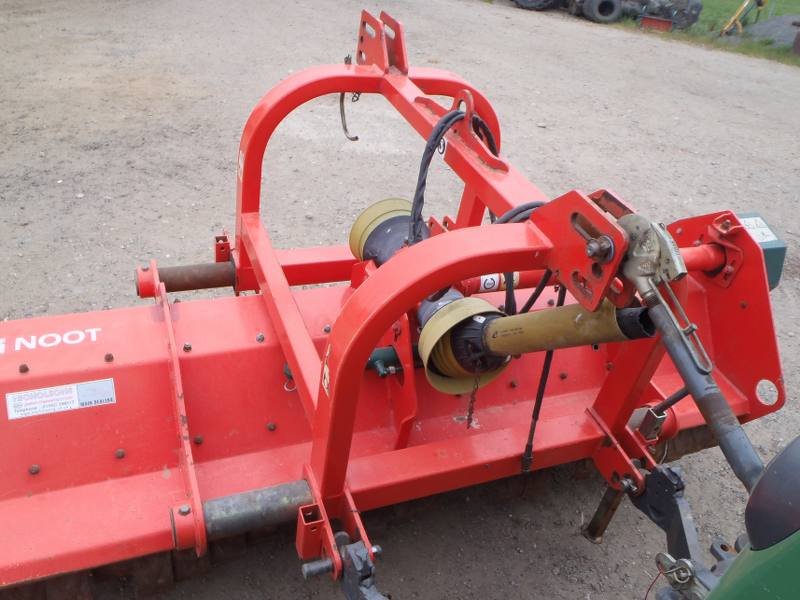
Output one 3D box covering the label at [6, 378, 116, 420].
[{"bbox_3d":[-0.851,0.249,1.631,0.243,0.063,0.005,-6,2,-21],"label":"label"}]

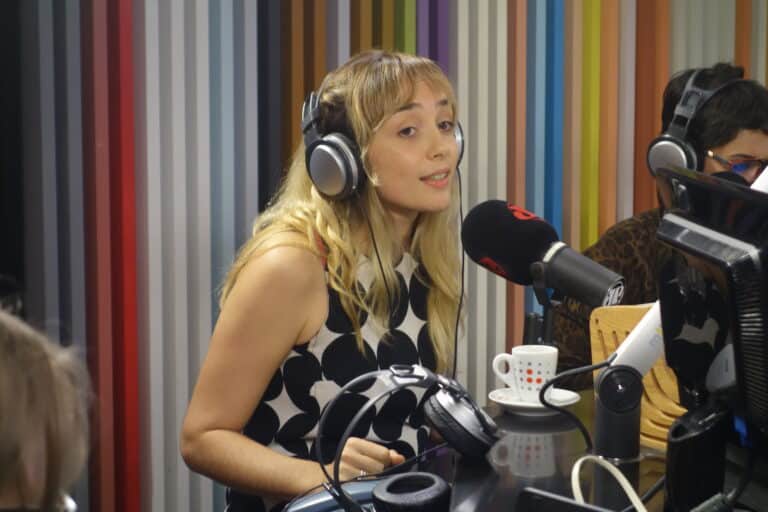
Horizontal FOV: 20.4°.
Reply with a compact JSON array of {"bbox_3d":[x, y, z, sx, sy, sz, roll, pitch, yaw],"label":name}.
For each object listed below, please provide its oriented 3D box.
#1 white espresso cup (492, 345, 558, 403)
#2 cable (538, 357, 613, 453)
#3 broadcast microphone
[{"bbox_3d":[0.183,0.153,2.772,0.088,0.064,0.060,-2,8,-17],"label":"white espresso cup"},{"bbox_3d":[0.226,0.175,2.520,0.087,0.108,0.035,0,8,0],"label":"cable"},{"bbox_3d":[0.211,-0.003,2.860,0.238,0.098,0.098,27,20,27],"label":"broadcast microphone"}]

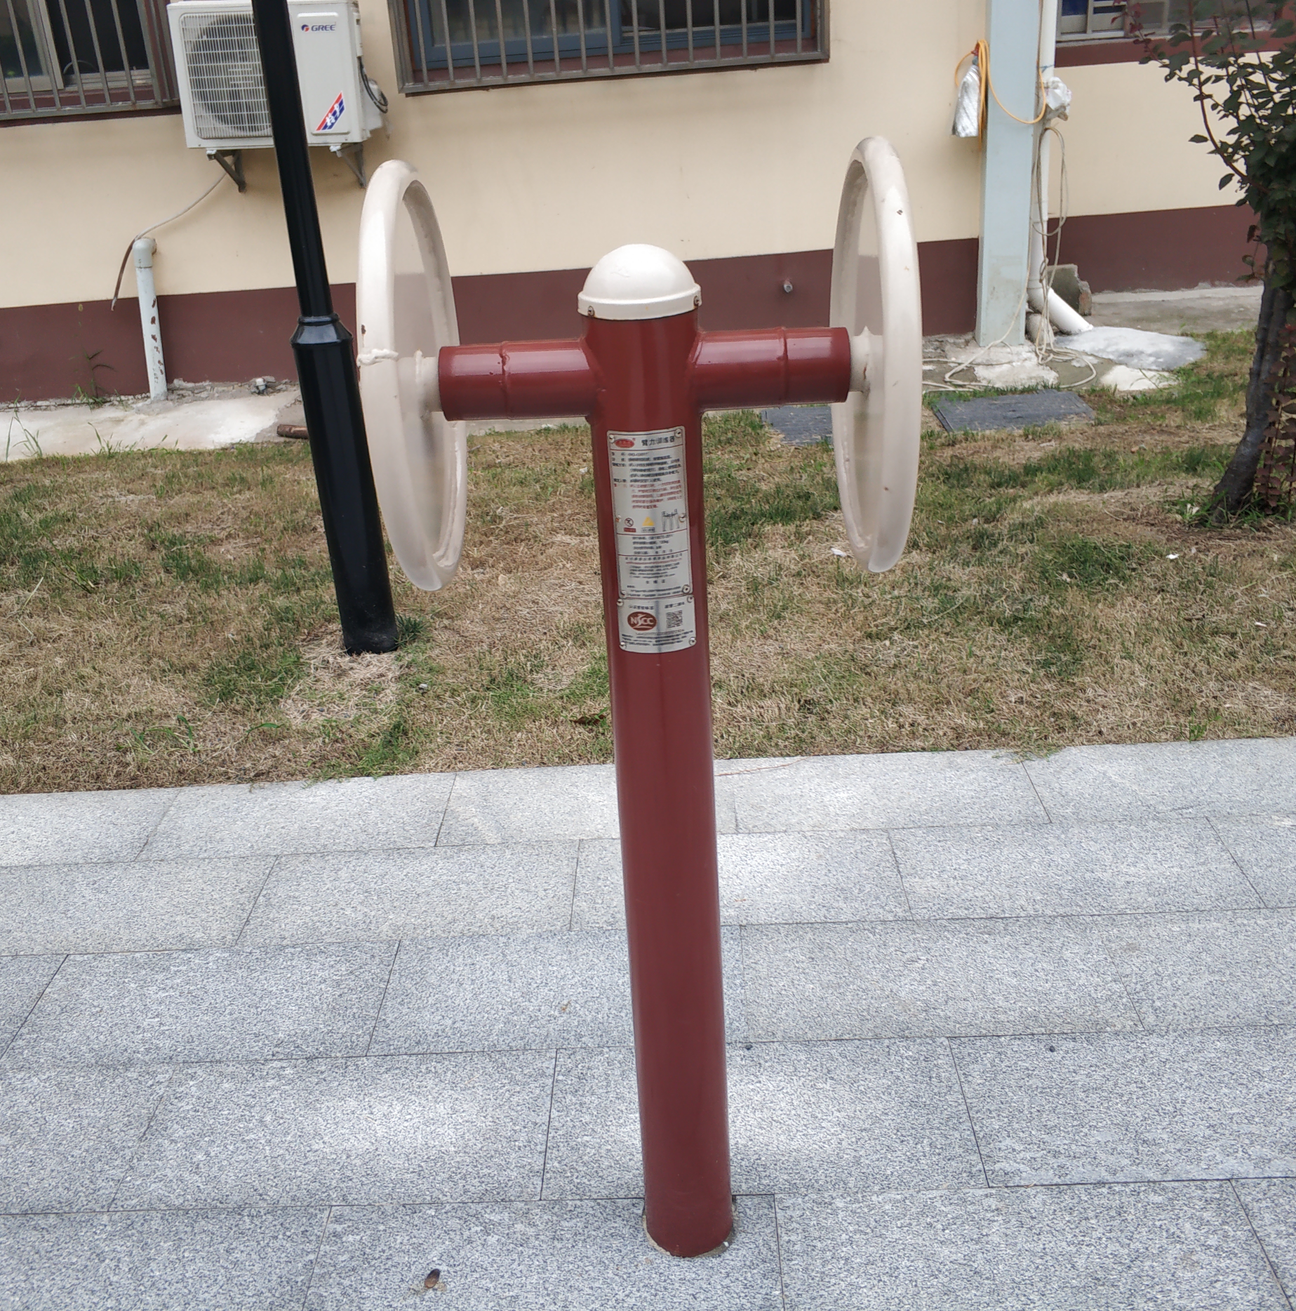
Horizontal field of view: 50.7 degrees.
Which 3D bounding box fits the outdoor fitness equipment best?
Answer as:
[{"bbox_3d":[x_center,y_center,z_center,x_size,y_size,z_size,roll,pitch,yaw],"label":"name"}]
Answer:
[{"bbox_3d":[0.021,0.141,1.565,0.490,1.353,0.425,-3,23,2],"label":"outdoor fitness equipment"}]

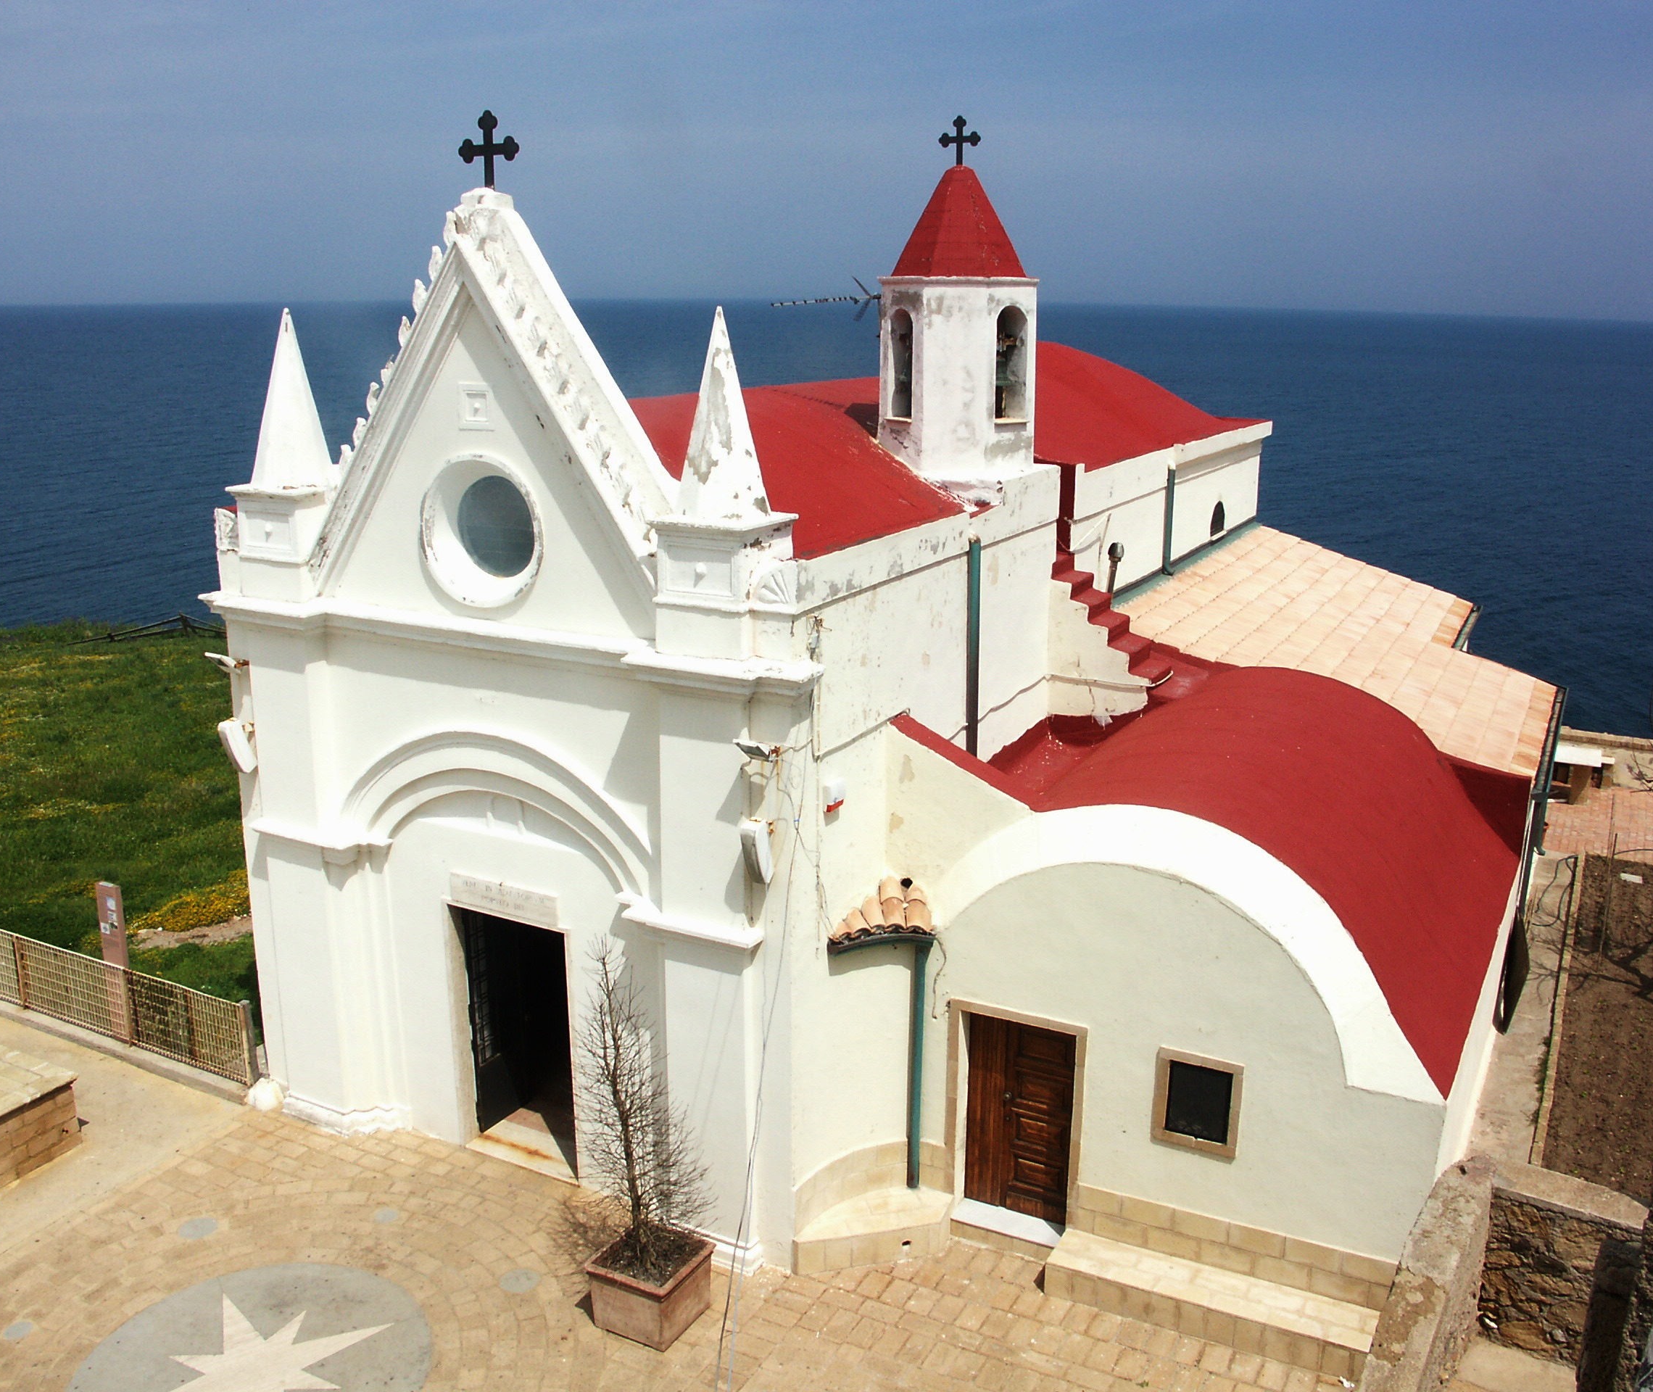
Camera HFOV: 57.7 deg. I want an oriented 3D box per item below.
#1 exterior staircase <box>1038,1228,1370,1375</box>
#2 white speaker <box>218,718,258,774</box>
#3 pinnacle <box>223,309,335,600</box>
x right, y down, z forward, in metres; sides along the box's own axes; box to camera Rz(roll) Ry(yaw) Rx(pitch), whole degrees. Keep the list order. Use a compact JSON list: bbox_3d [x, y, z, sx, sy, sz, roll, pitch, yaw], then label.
[{"bbox_3d":[3.401,5.440,13.440,2.808,0.334,0.626,8,16,24],"label":"exterior staircase"},{"bbox_3d":[-6.006,0.522,15.355,0.159,0.537,0.164,11,34,34],"label":"white speaker"},{"bbox_3d":[-5.329,-2.438,15.118,0.942,2.834,0.986,8,16,24],"label":"pinnacle"}]

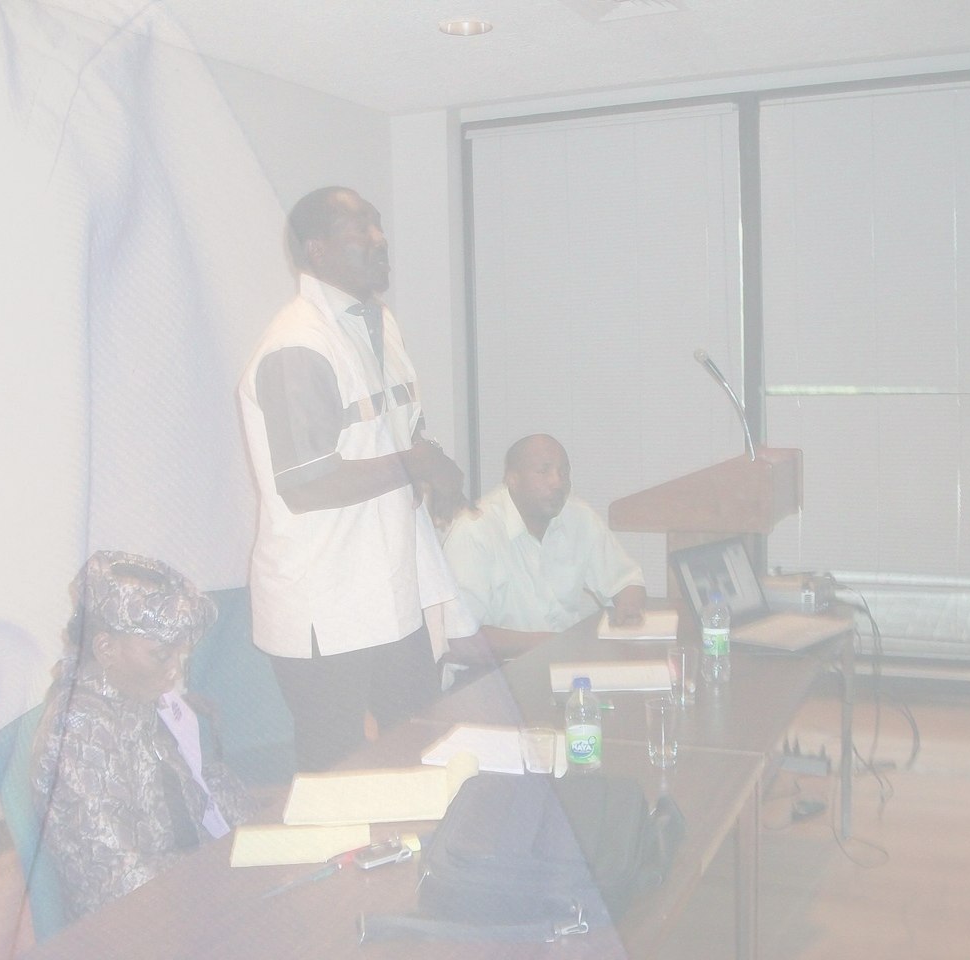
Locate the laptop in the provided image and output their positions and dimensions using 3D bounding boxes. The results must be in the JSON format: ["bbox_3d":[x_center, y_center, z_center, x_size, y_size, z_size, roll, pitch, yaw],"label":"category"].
[{"bbox_3d":[0.763,0.311,3.238,0.349,0.242,0.365,3,7,40],"label":"laptop"}]

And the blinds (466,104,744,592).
[{"bbox_3d":[0.557,-0.529,5.691,1.410,2.429,0.090,1,6,25],"label":"blinds"}]

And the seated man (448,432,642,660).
[{"bbox_3d":[0.181,0.510,3.633,0.600,1.260,0.660,-5,6,-30],"label":"seated man"}]

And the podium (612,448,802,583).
[{"bbox_3d":[0.834,0.481,4.382,0.575,1.145,0.620,1,6,23],"label":"podium"}]

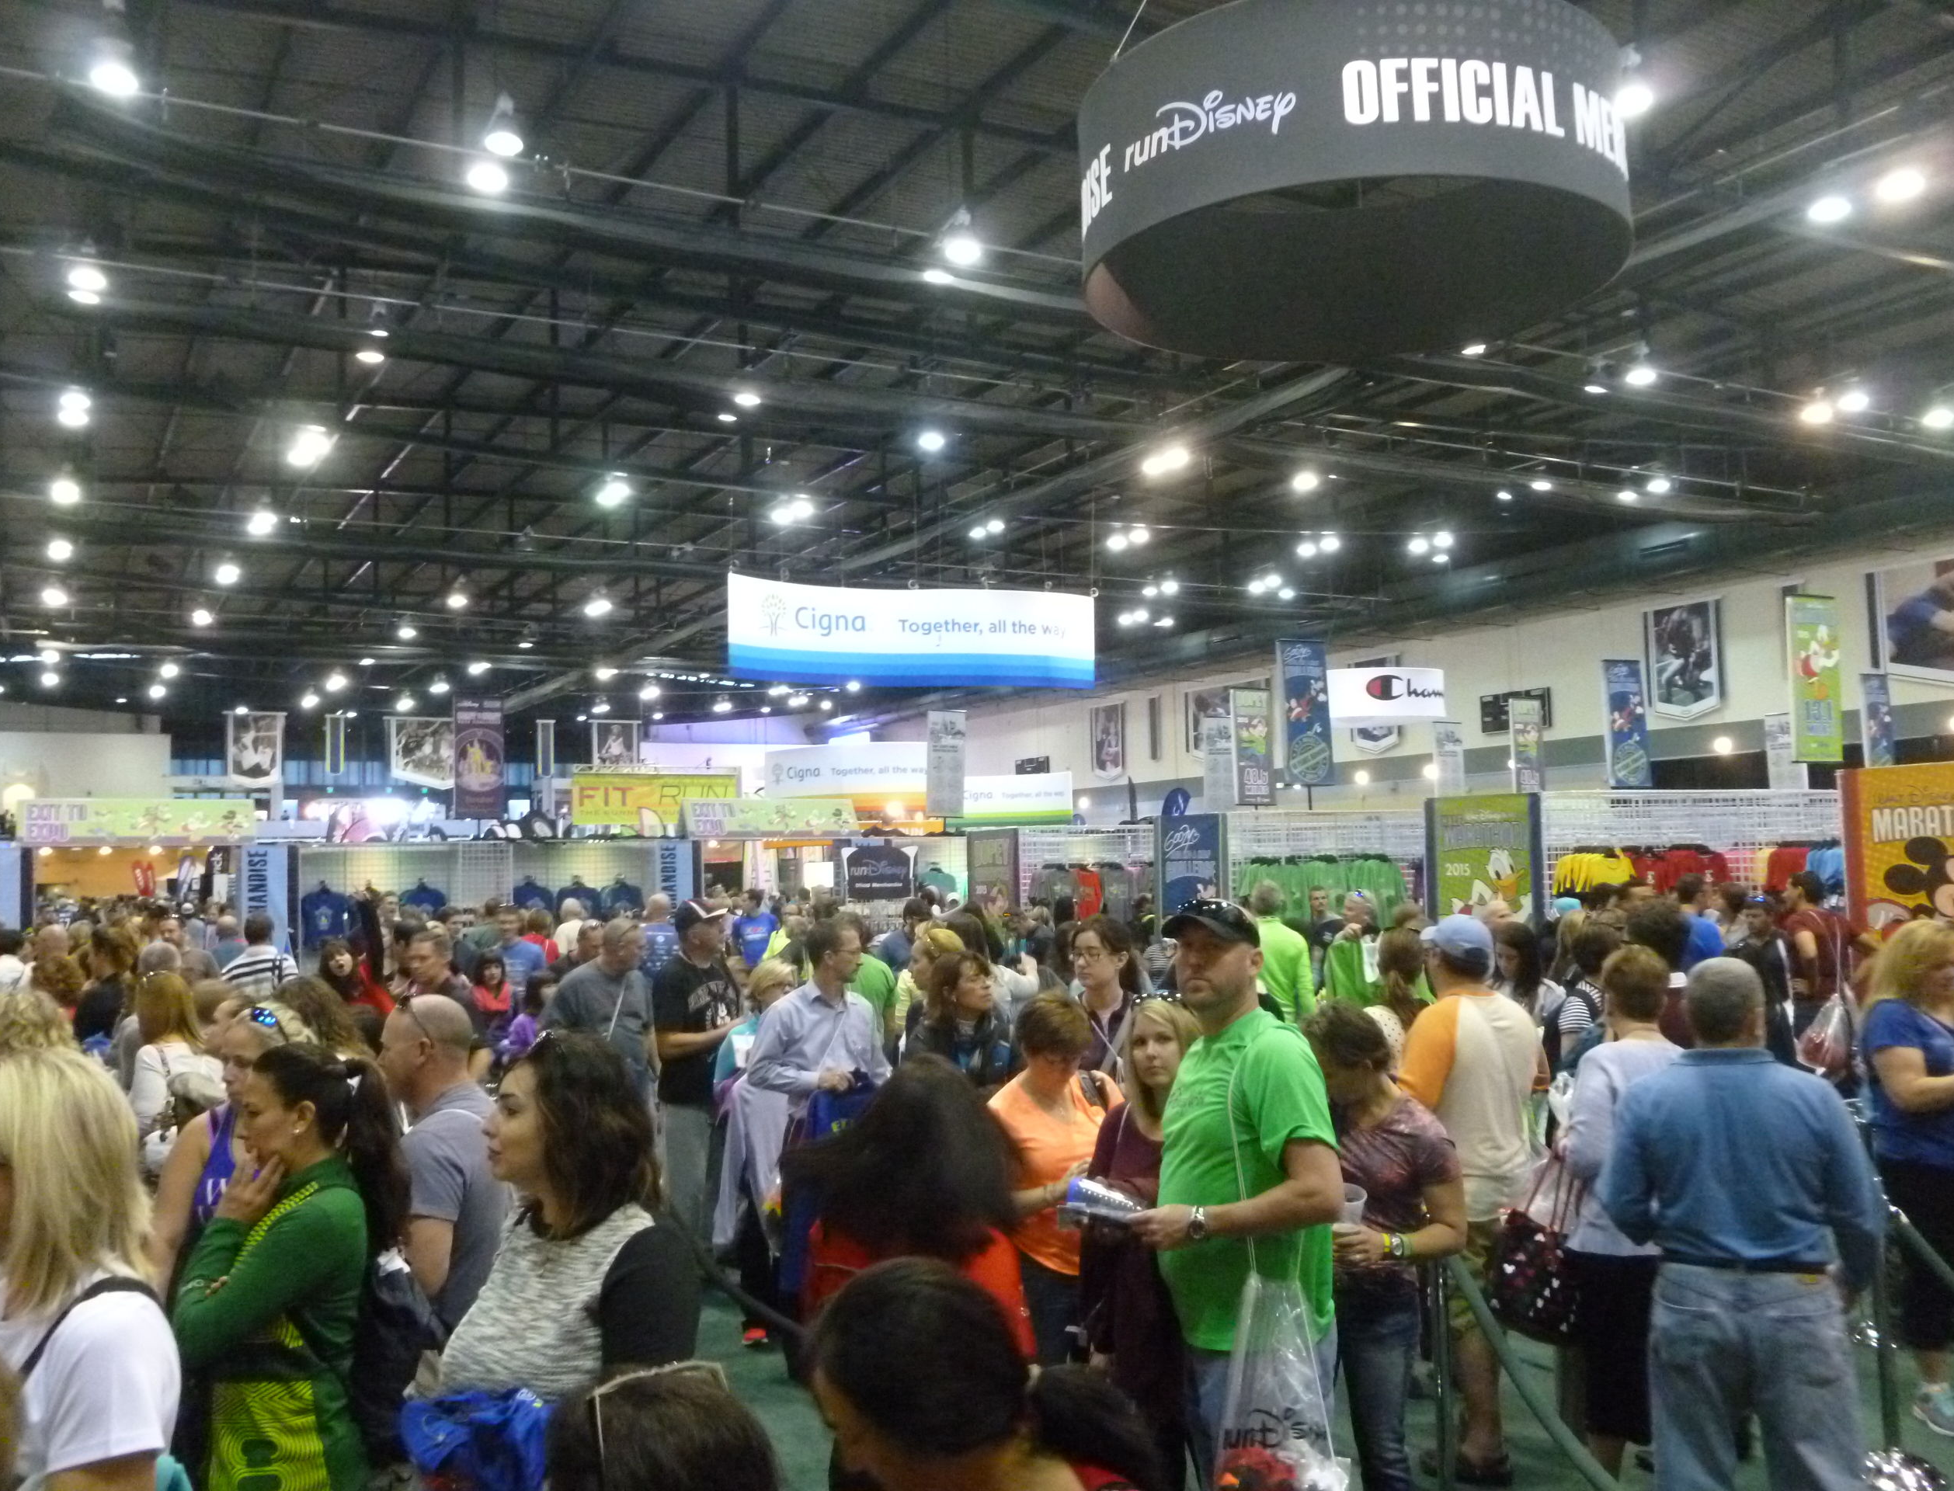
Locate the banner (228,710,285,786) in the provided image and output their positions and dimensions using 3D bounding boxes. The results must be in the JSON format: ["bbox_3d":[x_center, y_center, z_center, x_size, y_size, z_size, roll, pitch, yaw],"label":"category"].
[{"bbox_3d":[-24.225,0.130,54.000,2.050,2.550,0.080,2,-6,-27],"label":"banner"}]

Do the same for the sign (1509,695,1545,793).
[{"bbox_3d":[7.210,0.091,21.000,0.540,1.400,0.080,2,-6,-27],"label":"sign"}]

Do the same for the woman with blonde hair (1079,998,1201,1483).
[{"bbox_3d":[0.466,1.429,4.006,0.470,1.600,0.320,-3,-5,21],"label":"woman with blonde hair"}]

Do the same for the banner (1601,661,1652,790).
[{"bbox_3d":[7.581,-0.254,18.800,0.610,1.480,0.050,0,-4,-24],"label":"banner"}]

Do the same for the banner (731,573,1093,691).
[{"bbox_3d":[-0.962,-1.657,24.000,5.900,1.480,0.600,1,-4,-28],"label":"banner"}]

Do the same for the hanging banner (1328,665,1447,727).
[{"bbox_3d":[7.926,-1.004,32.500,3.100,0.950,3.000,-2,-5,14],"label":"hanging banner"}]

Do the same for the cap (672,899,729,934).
[{"bbox_3d":[-1.269,0.786,7.400,0.260,0.160,0.180,-2,-5,17],"label":"cap"}]

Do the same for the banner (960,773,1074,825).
[{"bbox_3d":[0.792,1.371,40.000,0.100,1.300,4.800,3,-6,-38],"label":"banner"}]

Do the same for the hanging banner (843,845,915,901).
[{"bbox_3d":[-1.180,1.546,19.400,0.900,0.680,0.050,1,-4,-26],"label":"hanging banner"}]

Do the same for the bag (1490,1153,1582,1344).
[{"bbox_3d":[1.623,1.457,4.650,0.290,0.530,0.160,-3,-5,23],"label":"bag"}]

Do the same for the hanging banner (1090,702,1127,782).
[{"bbox_3d":[4.489,-0.106,55.000,0.080,2.600,2.050,2,-6,-32],"label":"hanging banner"}]

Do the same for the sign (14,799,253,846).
[{"bbox_3d":[-9.483,0.870,18.200,2.400,0.510,0.060,1,-4,-28],"label":"sign"}]

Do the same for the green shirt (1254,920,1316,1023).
[{"bbox_3d":[1.675,1.346,9.200,0.520,0.740,0.290,-1,-5,6],"label":"green shirt"}]

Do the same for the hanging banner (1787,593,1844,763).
[{"bbox_3d":[7.503,-0.598,14.400,0.610,1.480,0.050,0,-4,-24],"label":"hanging banner"}]

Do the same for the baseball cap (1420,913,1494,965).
[{"bbox_3d":[1.531,0.622,5.130,0.180,0.150,0.260,1,8,-28],"label":"baseball cap"}]

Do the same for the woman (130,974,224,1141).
[{"bbox_3d":[-2.972,1.669,5.944,0.310,1.650,0.430,-5,-5,42],"label":"woman"}]

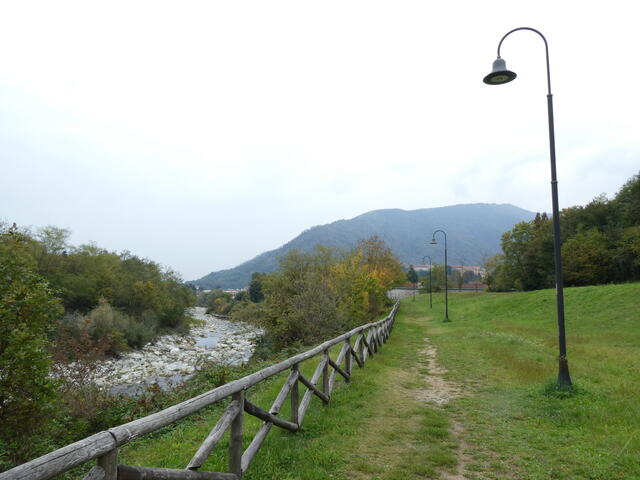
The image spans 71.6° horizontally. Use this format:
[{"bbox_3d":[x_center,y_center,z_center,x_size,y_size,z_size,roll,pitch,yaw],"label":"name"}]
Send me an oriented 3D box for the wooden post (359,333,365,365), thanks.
[{"bbox_3d":[0.936,2.437,9.927,0.110,0.766,0.110,-1,-7,15],"label":"wooden post"}]

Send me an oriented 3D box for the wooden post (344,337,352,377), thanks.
[{"bbox_3d":[0.535,2.230,8.392,0.110,0.794,0.110,-1,-7,15],"label":"wooden post"}]

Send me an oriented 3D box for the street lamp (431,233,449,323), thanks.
[{"bbox_3d":[7.552,2.223,28.071,1.020,5.700,0.450,-1,-7,15],"label":"street lamp"}]

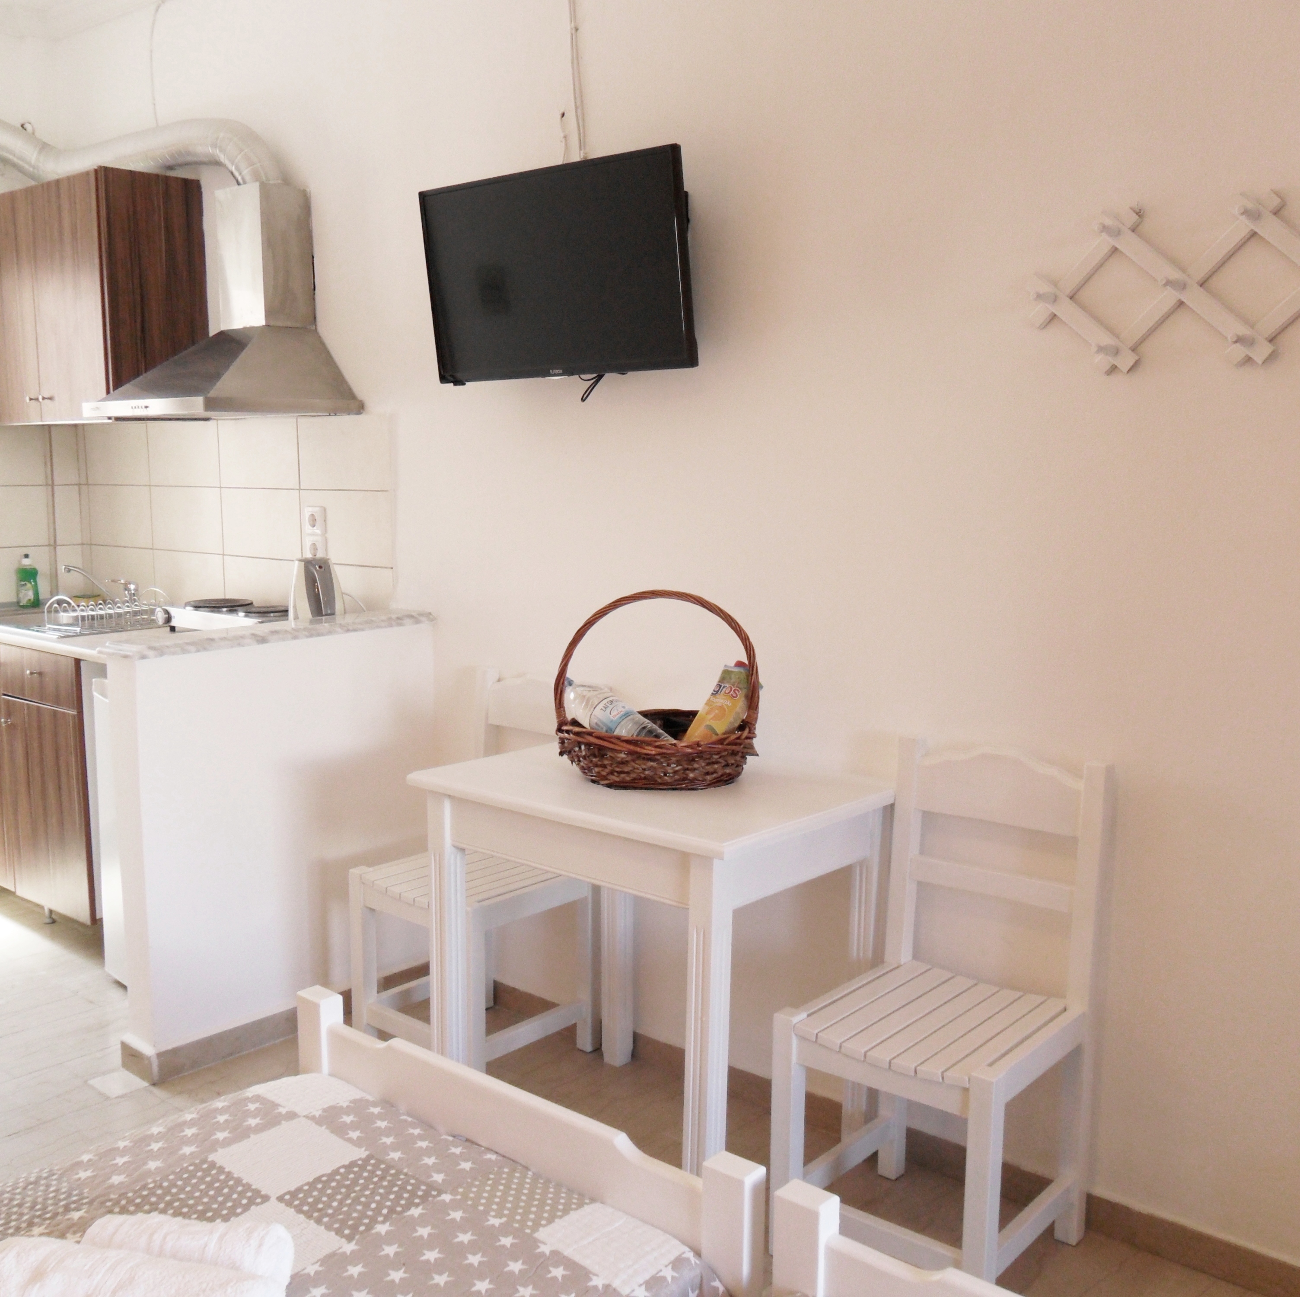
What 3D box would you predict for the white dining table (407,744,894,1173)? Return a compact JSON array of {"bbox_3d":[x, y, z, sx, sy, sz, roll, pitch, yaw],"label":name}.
[{"bbox_3d":[0.014,0.640,2.711,0.779,0.779,0.608,7,10,39],"label":"white dining table"}]

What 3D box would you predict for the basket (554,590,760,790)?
[{"bbox_3d":[0.015,0.068,2.667,0.390,0.365,0.325,0,8,1],"label":"basket"}]

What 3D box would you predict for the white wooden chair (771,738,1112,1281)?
[{"bbox_3d":[0.515,0.640,2.373,0.404,0.874,0.447,6,10,39],"label":"white wooden chair"}]

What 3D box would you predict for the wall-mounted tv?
[{"bbox_3d":[-0.205,-0.828,2.987,0.732,0.436,0.060,5,17,36],"label":"wall-mounted tv"}]

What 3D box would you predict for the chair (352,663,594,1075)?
[{"bbox_3d":[-0.395,0.529,3.168,0.404,0.874,0.447,6,10,39],"label":"chair"}]

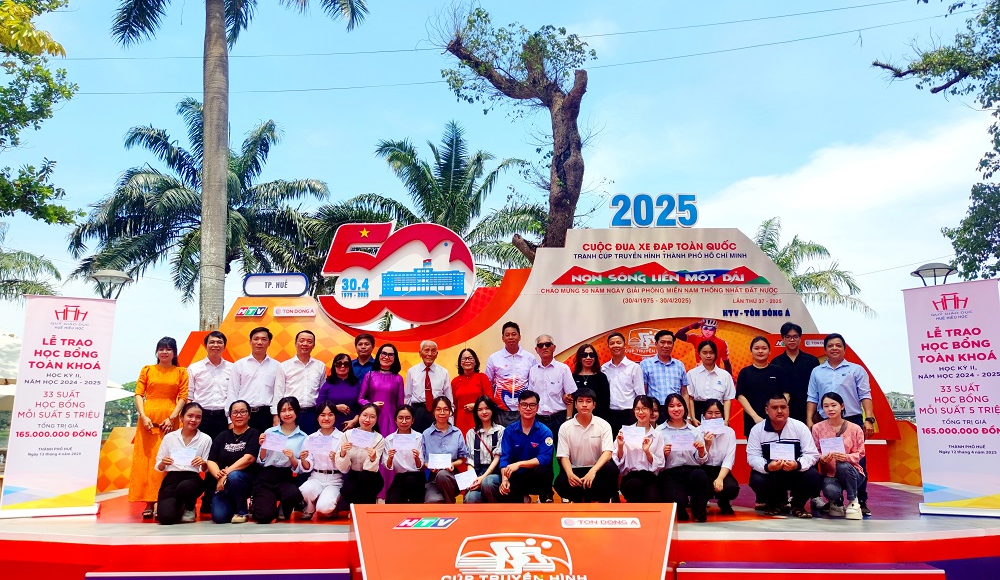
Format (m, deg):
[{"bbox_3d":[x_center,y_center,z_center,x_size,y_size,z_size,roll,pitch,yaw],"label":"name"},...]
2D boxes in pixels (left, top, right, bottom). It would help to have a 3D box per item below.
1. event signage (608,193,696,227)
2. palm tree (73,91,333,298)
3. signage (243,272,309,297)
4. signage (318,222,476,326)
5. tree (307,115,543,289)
[{"bbox_3d":[2.362,-1.203,10.680,1.355,0.550,0.130,0,-11,0],"label":"event signage"},{"bbox_3d":[-7.462,-0.219,16.839,6.364,9.581,6.364,0,-11,0],"label":"palm tree"},{"bbox_3d":[-3.327,-0.062,10.365,0.980,0.378,0.140,0,-11,0],"label":"signage"},{"bbox_3d":[-1.520,-0.239,10.368,2.342,1.577,0.180,0,-11,0],"label":"signage"},{"bbox_3d":[-1.949,0.039,17.808,6.226,9.438,6.226,0,-11,0],"label":"tree"}]

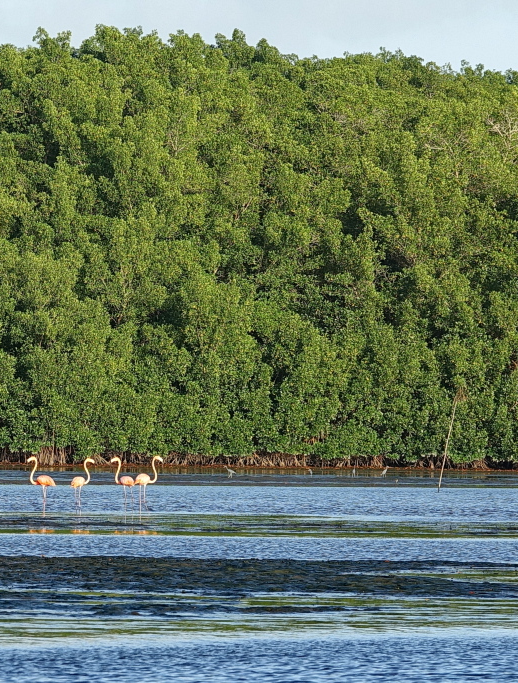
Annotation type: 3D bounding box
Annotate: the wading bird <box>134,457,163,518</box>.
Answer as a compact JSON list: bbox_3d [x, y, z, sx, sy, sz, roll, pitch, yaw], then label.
[{"bbox_3d":[-2.226,3.002,127.500,0.580,1.330,0.250,0,-1,-8],"label":"wading bird"}]

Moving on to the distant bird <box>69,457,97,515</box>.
[{"bbox_3d":[-3.589,2.979,128.500,0.540,1.220,0.250,0,-1,-22],"label":"distant bird"}]

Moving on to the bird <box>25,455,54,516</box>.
[{"bbox_3d":[-4.438,2.979,128.500,0.590,1.250,0.250,0,-1,5],"label":"bird"}]

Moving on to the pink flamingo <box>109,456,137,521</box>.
[{"bbox_3d":[-2.758,3.007,127.500,0.540,1.320,0.250,0,-1,20],"label":"pink flamingo"}]

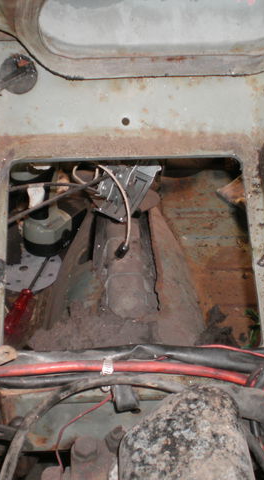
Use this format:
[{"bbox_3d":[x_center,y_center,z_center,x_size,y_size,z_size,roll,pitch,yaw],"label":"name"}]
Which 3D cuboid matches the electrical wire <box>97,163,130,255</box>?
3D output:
[{"bbox_3d":[-0.022,-0.036,0.790,0.041,0.108,0.040,-1,15,0],"label":"electrical wire"}]

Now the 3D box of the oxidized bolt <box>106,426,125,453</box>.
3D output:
[{"bbox_3d":[-0.013,0.151,0.505,0.016,0.018,0.016,8,51,-10],"label":"oxidized bolt"}]

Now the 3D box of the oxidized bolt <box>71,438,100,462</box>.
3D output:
[{"bbox_3d":[-0.035,0.154,0.490,0.018,0.013,0.018,0,56,0],"label":"oxidized bolt"}]

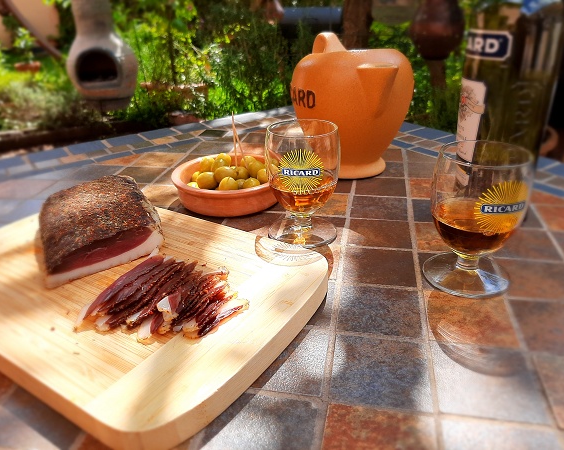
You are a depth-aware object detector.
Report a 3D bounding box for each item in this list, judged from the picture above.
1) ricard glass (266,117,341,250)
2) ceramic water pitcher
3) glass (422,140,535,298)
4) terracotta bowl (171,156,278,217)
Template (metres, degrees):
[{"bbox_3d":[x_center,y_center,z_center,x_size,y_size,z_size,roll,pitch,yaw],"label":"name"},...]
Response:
[{"bbox_3d":[0.018,-0.036,0.397,0.065,0.101,0.065,-1,28,3],"label":"ricard glass"},{"bbox_3d":[0.081,-0.140,0.535,0.137,0.151,0.152,-10,29,-14],"label":"ceramic water pitcher"},{"bbox_3d":[0.140,-0.004,0.328,0.065,0.101,0.065,-13,30,-19],"label":"glass"},{"bbox_3d":[-0.056,-0.044,0.489,0.117,0.035,0.117,-2,28,1],"label":"terracotta bowl"}]

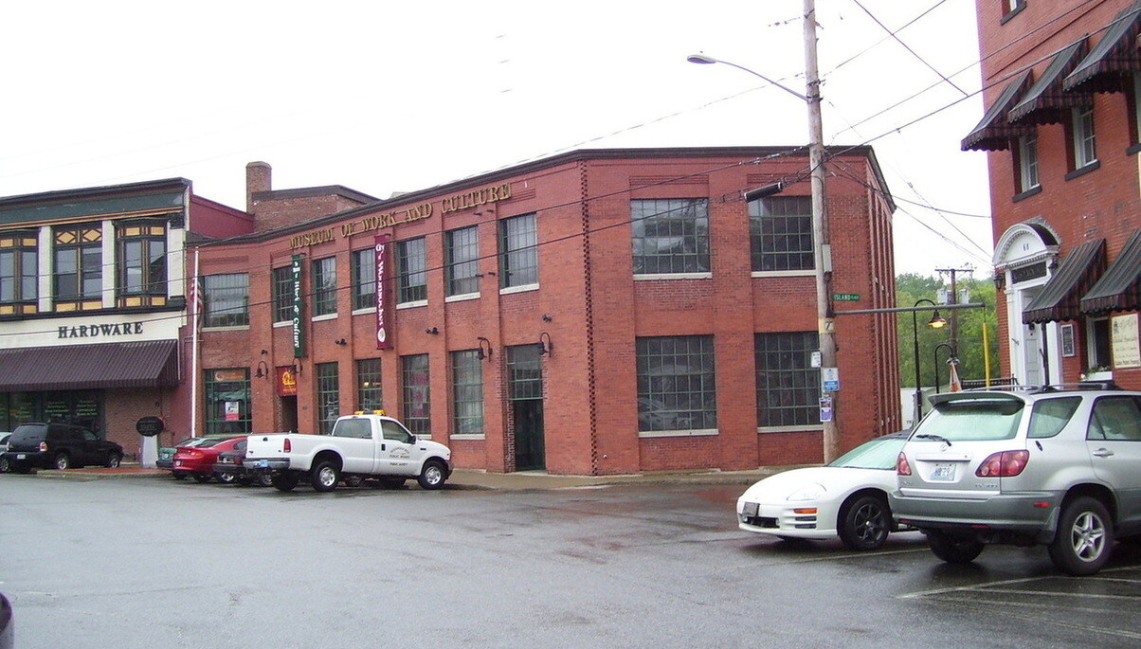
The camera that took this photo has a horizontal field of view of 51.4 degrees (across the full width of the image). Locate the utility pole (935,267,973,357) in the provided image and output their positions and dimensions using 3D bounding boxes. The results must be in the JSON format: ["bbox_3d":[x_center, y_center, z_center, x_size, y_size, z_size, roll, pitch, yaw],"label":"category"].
[{"bbox_3d":[25.273,2.007,76.615,2.500,11.200,0.700,-2,-4,0],"label":"utility pole"}]

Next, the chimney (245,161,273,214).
[{"bbox_3d":[-14.005,-6.151,53.300,0.970,2.350,0.700,-3,-4,18],"label":"chimney"}]

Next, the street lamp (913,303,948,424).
[{"bbox_3d":[9.496,1.562,30.847,0.900,4.450,0.470,-3,-4,19],"label":"street lamp"}]

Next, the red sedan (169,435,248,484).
[{"bbox_3d":[-9.697,4.087,36.370,1.780,1.370,4.700,-6,-6,44],"label":"red sedan"}]

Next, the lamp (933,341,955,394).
[{"bbox_3d":[14.361,2.973,44.847,0.900,4.450,0.470,-3,-4,19],"label":"lamp"}]

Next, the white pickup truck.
[{"bbox_3d":[-5.698,3.368,31.581,2.050,2.030,5.750,-6,-8,42],"label":"white pickup truck"}]

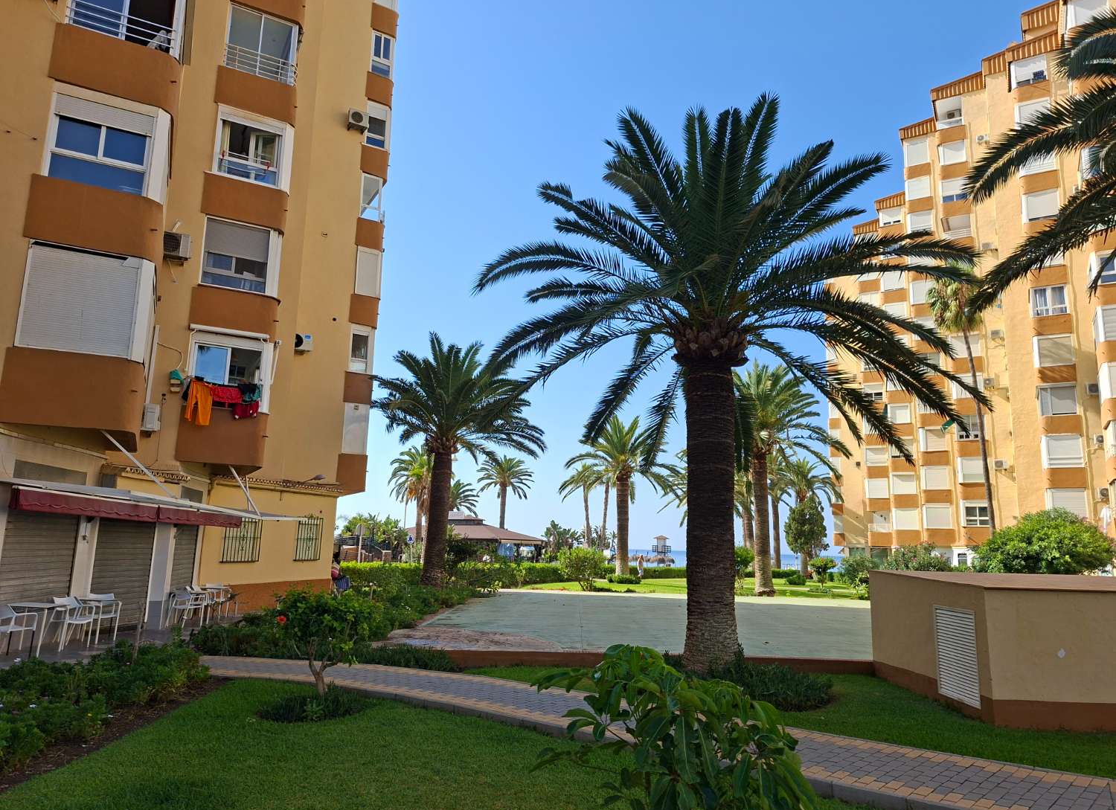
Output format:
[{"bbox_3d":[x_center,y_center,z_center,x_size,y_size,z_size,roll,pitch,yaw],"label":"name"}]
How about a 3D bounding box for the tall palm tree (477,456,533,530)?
[{"bbox_3d":[-5.794,11.415,80.122,6.029,11.884,6.029,2,-11,0],"label":"tall palm tree"}]

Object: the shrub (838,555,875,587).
[{"bbox_3d":[18.395,10.259,45.678,2.471,2.046,2.471,2,-11,0],"label":"shrub"}]

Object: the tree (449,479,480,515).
[{"bbox_3d":[-11.316,12.545,79.871,6.010,9.222,6.010,2,-11,0],"label":"tree"}]

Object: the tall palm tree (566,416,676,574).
[{"bbox_3d":[4.621,6.752,54.707,7.800,11.500,7.800,2,-11,0],"label":"tall palm tree"}]

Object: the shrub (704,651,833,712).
[{"bbox_3d":[2.694,3.419,9.487,1.640,0.480,1.550,2,-11,0],"label":"shrub"}]

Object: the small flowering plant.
[{"bbox_3d":[-2.814,2.851,8.849,1.176,1.207,1.176,2,-11,0],"label":"small flowering plant"}]

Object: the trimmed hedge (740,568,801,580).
[{"bbox_3d":[16.842,13.335,58.536,4.800,0.850,1.000,2,-11,0],"label":"trimmed hedge"}]

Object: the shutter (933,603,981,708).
[{"bbox_3d":[4.605,2.884,8.577,0.060,1.024,0.957,2,-11,2],"label":"shutter"}]

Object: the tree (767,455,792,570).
[{"bbox_3d":[20.996,10.493,72.148,4.411,12.164,4.411,2,-11,0],"label":"tree"}]

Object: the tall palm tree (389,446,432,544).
[{"bbox_3d":[-14.872,10.393,76.410,6.000,11.800,6.000,2,-11,0],"label":"tall palm tree"}]

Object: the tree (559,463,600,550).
[{"bbox_3d":[2.915,12.941,86.104,5.800,12.000,5.800,2,-11,0],"label":"tree"}]

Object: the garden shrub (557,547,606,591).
[{"bbox_3d":[1.146,7.812,35.428,2.291,1.974,2.291,2,-11,0],"label":"garden shrub"}]

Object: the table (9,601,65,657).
[{"bbox_3d":[-7.562,3.250,10.730,0.700,0.710,0.700,1,-11,6],"label":"table"}]

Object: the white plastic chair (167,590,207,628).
[{"bbox_3d":[-7.326,3.962,14.615,0.550,0.790,0.580,-2,-12,19],"label":"white plastic chair"}]

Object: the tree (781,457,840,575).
[{"bbox_3d":[24.908,11.045,73.230,6.000,11.400,6.000,2,-11,0],"label":"tree"}]

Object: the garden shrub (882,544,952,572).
[{"bbox_3d":[21.172,9.665,43.967,4.200,2.850,3.600,2,-11,0],"label":"garden shrub"}]

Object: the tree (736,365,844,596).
[{"bbox_3d":[10.180,3.515,35.852,6.955,11.077,6.955,2,-11,0],"label":"tree"}]

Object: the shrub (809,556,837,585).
[{"bbox_3d":[16.328,10.292,45.680,1.772,1.851,1.772,2,-11,0],"label":"shrub"}]

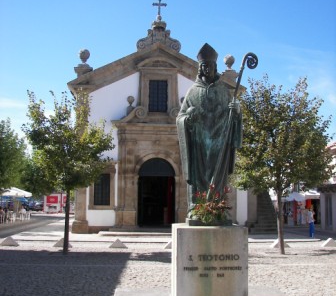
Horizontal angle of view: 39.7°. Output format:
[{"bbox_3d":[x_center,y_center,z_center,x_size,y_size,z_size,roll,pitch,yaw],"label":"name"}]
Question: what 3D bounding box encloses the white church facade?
[{"bbox_3d":[-0.426,-1.391,23.742,8.485,11.015,3.500,1,-6,-3],"label":"white church facade"}]

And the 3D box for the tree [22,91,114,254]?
[{"bbox_3d":[-2.943,0.667,13.797,2.613,4.826,2.613,1,-6,-3],"label":"tree"}]

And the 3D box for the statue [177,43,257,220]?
[{"bbox_3d":[0.717,-0.221,6.723,1.193,2.658,0.800,1,-6,-3],"label":"statue"}]

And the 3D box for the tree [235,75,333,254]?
[{"bbox_3d":[3.543,0.435,14.317,2.883,5.513,2.883,1,-6,-3],"label":"tree"}]

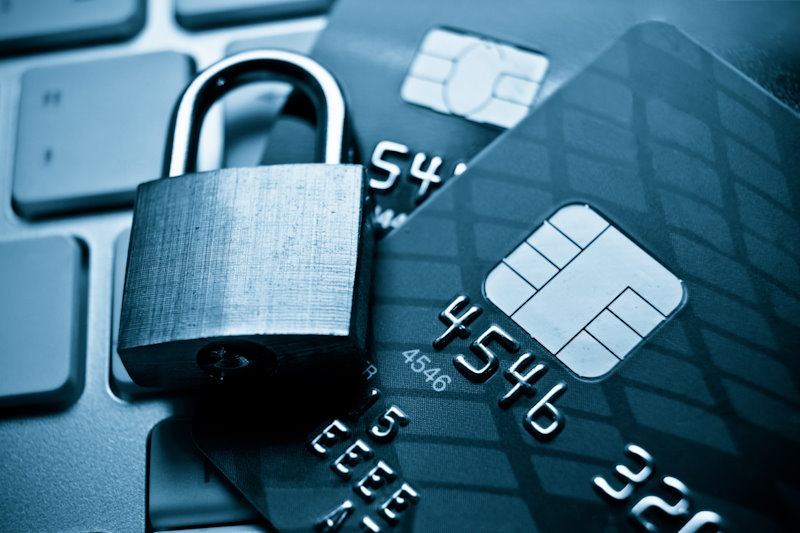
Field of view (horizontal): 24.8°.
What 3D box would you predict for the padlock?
[{"bbox_3d":[-0.011,-0.005,0.147,0.018,0.008,0.030,-4,58,11],"label":"padlock"}]

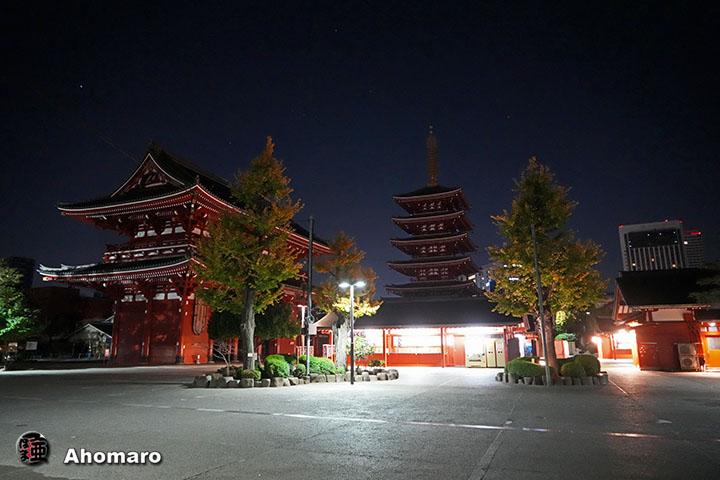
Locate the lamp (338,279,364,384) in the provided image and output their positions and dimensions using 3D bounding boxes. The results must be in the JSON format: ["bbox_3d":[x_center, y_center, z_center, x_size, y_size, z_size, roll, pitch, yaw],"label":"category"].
[{"bbox_3d":[-0.356,3.776,20.257,1.150,4.420,0.300,-1,-13,3],"label":"lamp"}]

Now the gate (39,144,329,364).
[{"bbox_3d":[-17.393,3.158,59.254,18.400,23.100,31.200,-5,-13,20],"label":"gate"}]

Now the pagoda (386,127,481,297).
[{"bbox_3d":[17.375,-2.087,110.086,18.200,51.800,18.200,-6,-14,20],"label":"pagoda"}]

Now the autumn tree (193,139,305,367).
[{"bbox_3d":[-4.920,0.566,21.410,4.800,11.100,4.800,2,-13,-13],"label":"autumn tree"}]

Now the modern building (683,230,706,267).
[{"bbox_3d":[307.802,46.083,434.627,24.000,97.000,24.000,-6,-14,23],"label":"modern building"}]

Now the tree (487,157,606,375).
[{"bbox_3d":[7.701,0.950,20.058,5.000,9.450,5.000,-6,-14,21],"label":"tree"}]

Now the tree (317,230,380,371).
[{"bbox_3d":[-0.641,3.000,22.901,3.200,6.900,3.200,0,-13,-2],"label":"tree"}]

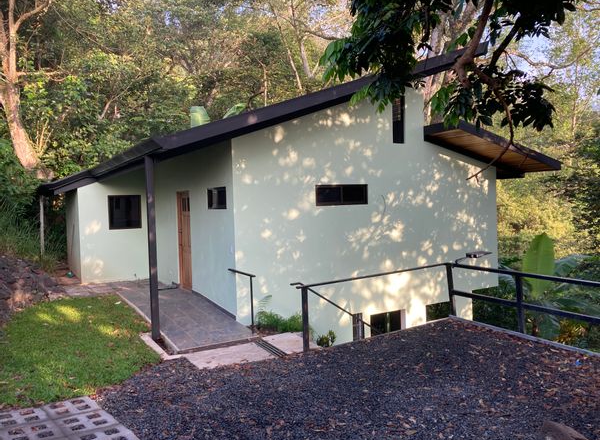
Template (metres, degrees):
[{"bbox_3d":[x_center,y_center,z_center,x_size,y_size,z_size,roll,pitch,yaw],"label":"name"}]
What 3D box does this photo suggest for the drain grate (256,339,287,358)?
[{"bbox_3d":[-0.396,1.723,6.484,0.145,0.030,0.800,-3,2,-27],"label":"drain grate"}]

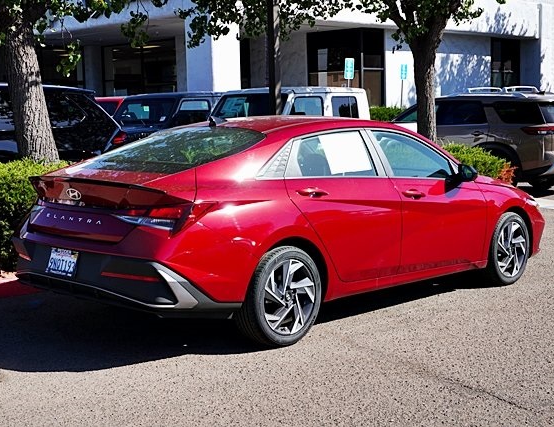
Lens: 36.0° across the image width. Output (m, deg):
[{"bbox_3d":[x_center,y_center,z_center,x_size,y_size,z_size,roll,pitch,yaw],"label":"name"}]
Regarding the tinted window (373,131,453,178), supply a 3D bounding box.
[{"bbox_3d":[1.037,-0.443,6.440,0.910,0.405,0.070,-7,-17,-45],"label":"tinted window"}]

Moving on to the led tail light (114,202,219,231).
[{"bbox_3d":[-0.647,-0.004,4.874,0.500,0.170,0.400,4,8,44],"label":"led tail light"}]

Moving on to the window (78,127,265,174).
[{"bbox_3d":[-0.753,-0.420,5.622,1.170,0.120,0.930,4,24,44],"label":"window"}]

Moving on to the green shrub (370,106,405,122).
[{"bbox_3d":[2.832,-2.248,22.047,0.900,1.000,1.400,4,8,44],"label":"green shrub"}]

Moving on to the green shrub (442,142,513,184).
[{"bbox_3d":[3.033,-0.597,13.246,1.000,0.950,1.300,4,8,44],"label":"green shrub"}]

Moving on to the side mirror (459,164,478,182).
[{"bbox_3d":[1.435,-0.309,6.492,0.210,0.150,0.130,4,8,44],"label":"side mirror"}]

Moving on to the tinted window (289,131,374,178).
[{"bbox_3d":[0.361,-0.397,5.752,0.880,0.356,0.070,-7,-21,-45],"label":"tinted window"}]

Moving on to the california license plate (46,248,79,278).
[{"bbox_3d":[-1.290,0.294,5.127,0.310,0.160,0.020,4,-11,44],"label":"california license plate"}]

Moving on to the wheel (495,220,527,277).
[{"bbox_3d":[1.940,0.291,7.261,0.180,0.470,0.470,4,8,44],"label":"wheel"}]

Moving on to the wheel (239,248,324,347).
[{"bbox_3d":[0.018,0.510,5.349,0.225,0.635,0.635,4,8,44],"label":"wheel"}]

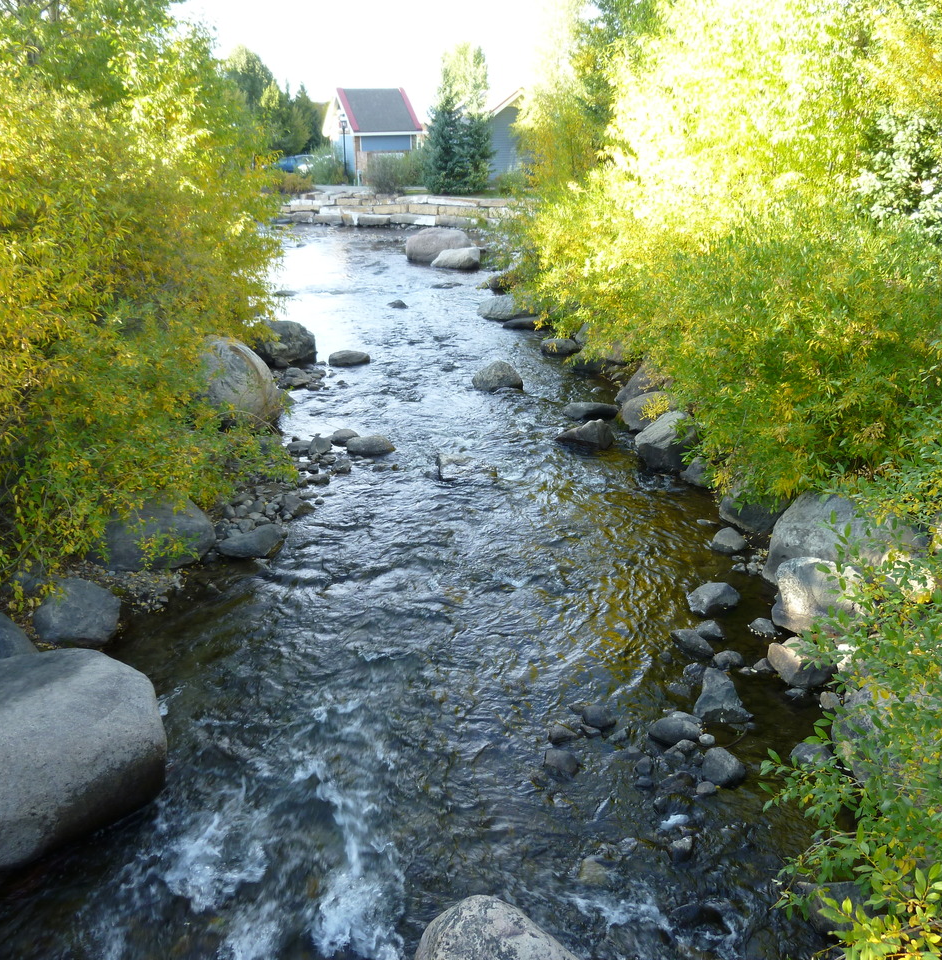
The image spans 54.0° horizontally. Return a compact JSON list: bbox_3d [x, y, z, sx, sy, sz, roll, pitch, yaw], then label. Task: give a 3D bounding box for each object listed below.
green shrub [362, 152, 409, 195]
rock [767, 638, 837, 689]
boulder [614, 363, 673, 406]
[{"bbox_3d":[-4.383,-15.737,47.477,2.430,2.042,2.187,0,20,0],"label":"green shrub"},{"bbox_3d":[2.539,1.400,7.087,0.502,0.316,0.377,7,21,19],"label":"rock"},{"bbox_3d":[2.526,-1.333,13.321,0.872,0.700,0.741,-1,20,0],"label":"boulder"}]

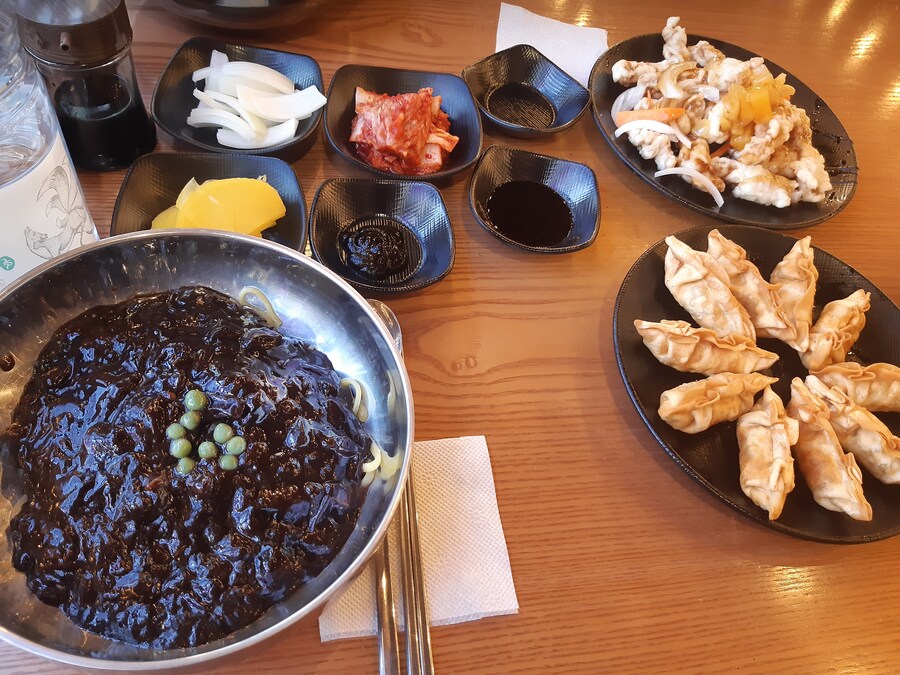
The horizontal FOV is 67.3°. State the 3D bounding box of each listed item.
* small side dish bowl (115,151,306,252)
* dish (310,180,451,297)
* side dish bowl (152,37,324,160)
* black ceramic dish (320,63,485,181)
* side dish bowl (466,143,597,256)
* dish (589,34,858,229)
[{"bbox_3d":[-0.150,-0.068,0.431,0.115,0.034,0.115,-1,59,-12],"label":"small side dish bowl"},{"bbox_3d":[-0.045,-0.065,0.455,0.094,0.027,0.094,-2,59,-12],"label":"dish"},{"bbox_3d":[-0.151,-0.167,0.493,0.115,0.034,0.115,8,57,-6],"label":"side dish bowl"},{"bbox_3d":[-0.036,-0.155,0.509,0.115,0.034,0.115,2,58,-11],"label":"black ceramic dish"},{"bbox_3d":[0.061,-0.095,0.495,0.094,0.027,0.094,12,57,-4],"label":"side dish bowl"},{"bbox_3d":[0.229,-0.175,0.580,0.238,0.026,0.238,5,58,-8],"label":"dish"}]

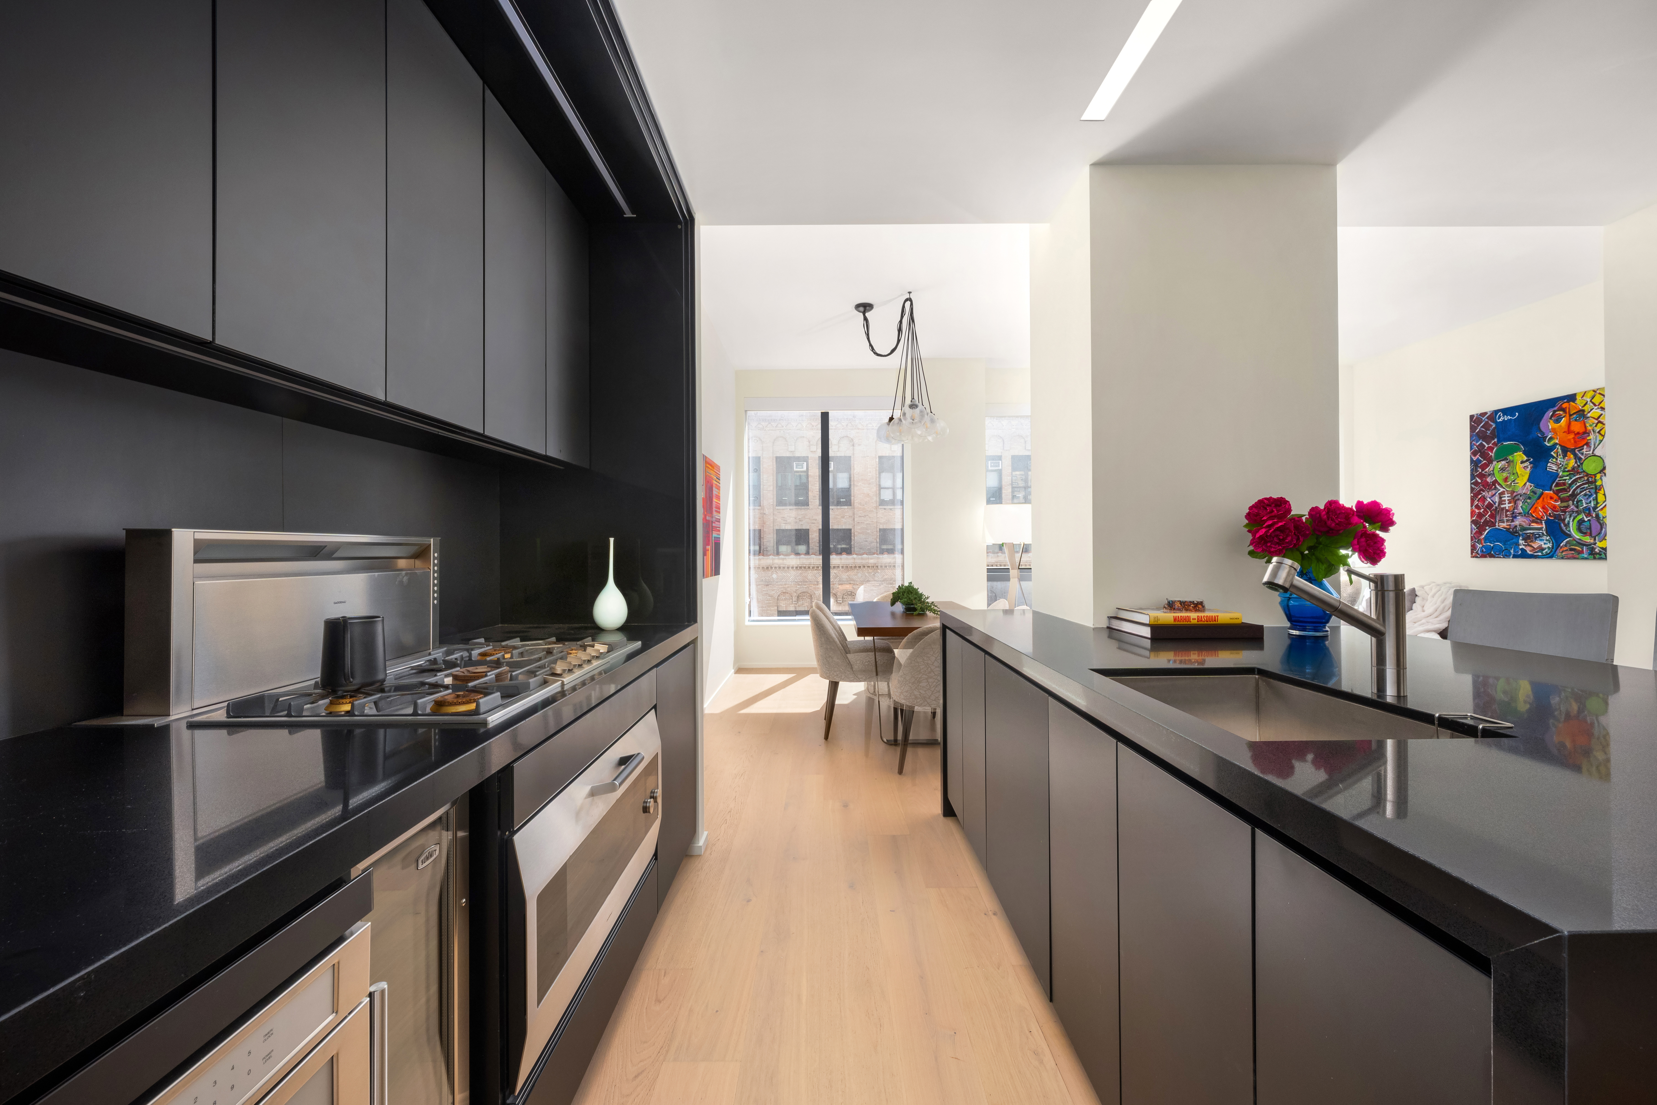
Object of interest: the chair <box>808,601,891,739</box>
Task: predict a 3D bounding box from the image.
[{"bbox_3d":[0.166,0.763,4.313,0.580,0.850,0.550,0,0,0],"label":"chair"}]

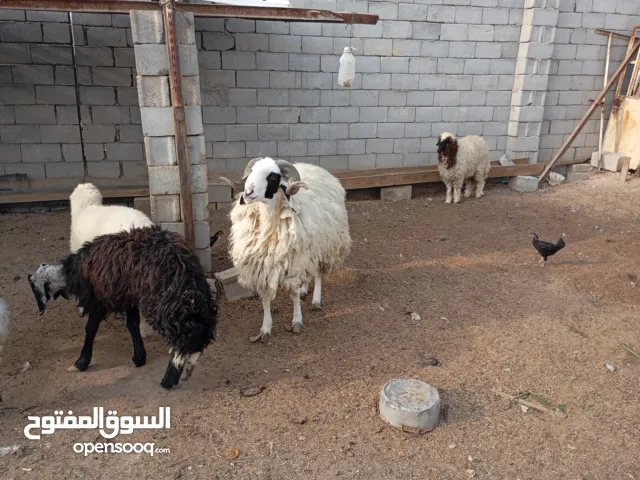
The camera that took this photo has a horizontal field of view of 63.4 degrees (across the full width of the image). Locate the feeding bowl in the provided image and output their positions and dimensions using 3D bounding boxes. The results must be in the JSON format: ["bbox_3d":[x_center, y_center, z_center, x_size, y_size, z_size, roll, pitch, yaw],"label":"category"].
[{"bbox_3d":[0.383,0.704,2.250,0.275,0.105,0.275,1,18,0],"label":"feeding bowl"}]

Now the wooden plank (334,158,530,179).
[{"bbox_3d":[1.518,-0.955,7.034,3.072,0.120,0.050,-6,19,-15],"label":"wooden plank"}]

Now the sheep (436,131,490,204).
[{"bbox_3d":[1.816,-0.918,6.551,0.380,0.870,0.880,16,23,38],"label":"sheep"}]

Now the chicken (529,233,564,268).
[{"bbox_3d":[1.819,0.080,4.153,0.310,0.290,0.150,4,18,9],"label":"chicken"}]

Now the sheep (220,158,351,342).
[{"bbox_3d":[-0.155,0.004,2.991,0.500,1.020,0.980,8,20,21],"label":"sheep"}]

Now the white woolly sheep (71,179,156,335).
[{"bbox_3d":[-1.202,0.096,3.006,0.340,0.800,0.780,-13,23,-36],"label":"white woolly sheep"}]

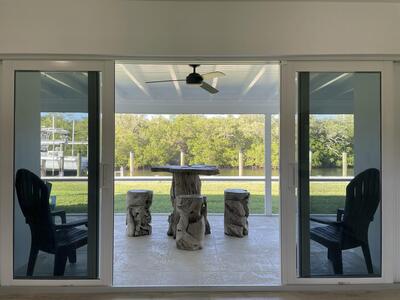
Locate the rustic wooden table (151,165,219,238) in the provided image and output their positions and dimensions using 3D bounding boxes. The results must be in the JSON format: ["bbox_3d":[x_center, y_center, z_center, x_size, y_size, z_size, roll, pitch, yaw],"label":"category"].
[{"bbox_3d":[-0.207,0.755,4.400,1.000,0.970,0.980,0,0,0],"label":"rustic wooden table"}]

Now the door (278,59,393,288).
[{"bbox_3d":[1.250,0.208,2.740,1.020,2.020,0.070,0,0,-1],"label":"door"}]

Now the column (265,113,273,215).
[{"bbox_3d":[1.320,0.280,5.800,0.105,1.960,0.105,0,0,-1],"label":"column"}]

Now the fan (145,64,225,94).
[{"bbox_3d":[-0.160,-1.050,4.200,1.170,0.320,1.250,0,0,0],"label":"fan"}]

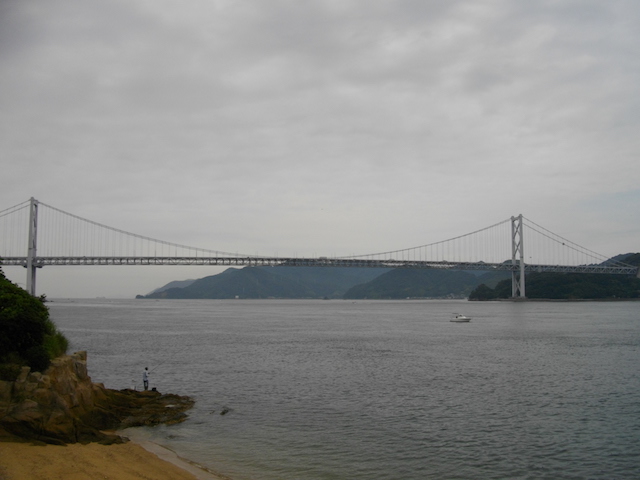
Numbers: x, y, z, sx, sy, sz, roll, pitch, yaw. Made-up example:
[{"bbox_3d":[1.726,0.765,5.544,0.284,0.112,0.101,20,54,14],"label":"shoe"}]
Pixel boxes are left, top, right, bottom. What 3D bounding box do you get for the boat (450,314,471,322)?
[{"bbox_3d":[44.776,24.851,188.000,6.700,2.350,2.400,-1,-6,7],"label":"boat"}]

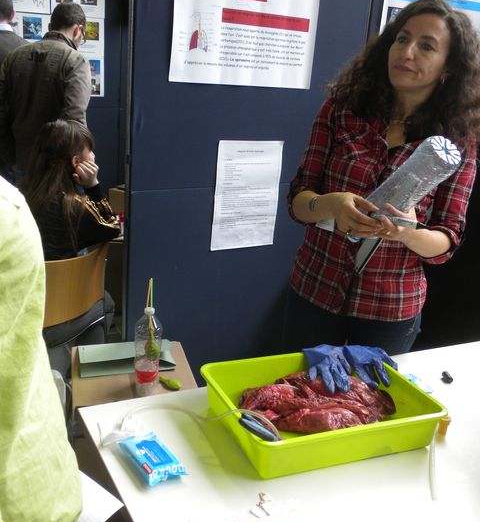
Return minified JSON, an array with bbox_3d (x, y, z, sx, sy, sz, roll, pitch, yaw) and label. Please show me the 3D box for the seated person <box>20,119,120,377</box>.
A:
[{"bbox_3d":[-0.638,0.081,2.499,0.480,1.150,0.640,20,24,39],"label":"seated person"}]

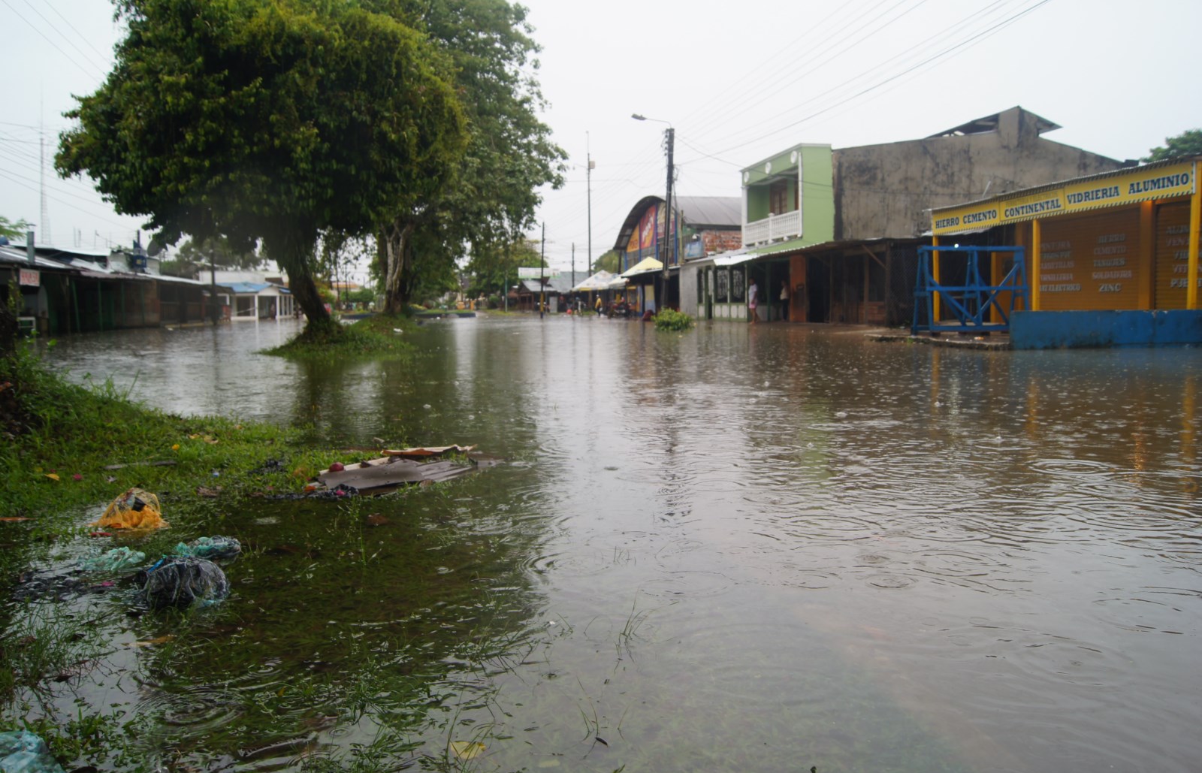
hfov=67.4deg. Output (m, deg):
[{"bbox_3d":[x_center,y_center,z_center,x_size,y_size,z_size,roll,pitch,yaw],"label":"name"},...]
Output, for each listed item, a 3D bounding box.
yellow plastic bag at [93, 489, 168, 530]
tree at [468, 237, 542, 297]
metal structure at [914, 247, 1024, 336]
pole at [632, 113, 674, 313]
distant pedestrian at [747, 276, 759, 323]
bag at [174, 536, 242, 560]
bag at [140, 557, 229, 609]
[{"bbox_3d":[-1.362,0.345,2.595,0.205,0.100,0.180,-3,6,-28],"label":"yellow plastic bag"},{"bbox_3d":[-10.440,-12.251,99.646,8.200,8.300,7.800,-1,5,0],"label":"tree"},{"bbox_3d":[6.293,-1.635,15.336,1.770,1.490,0.680,-1,5,-6],"label":"metal structure"},{"bbox_3d":[1.669,-5.432,29.703,1.350,6.950,0.330,-2,5,-11],"label":"pole"},{"bbox_3d":[5.260,-2.944,31.133,0.360,1.580,0.420,-3,5,-20],"label":"distant pedestrian"},{"bbox_3d":[-0.993,0.395,2.265,0.172,0.045,0.120,-3,5,-24],"label":"bag"},{"bbox_3d":[-0.890,0.404,1.917,0.172,0.085,0.150,-3,5,-25],"label":"bag"}]

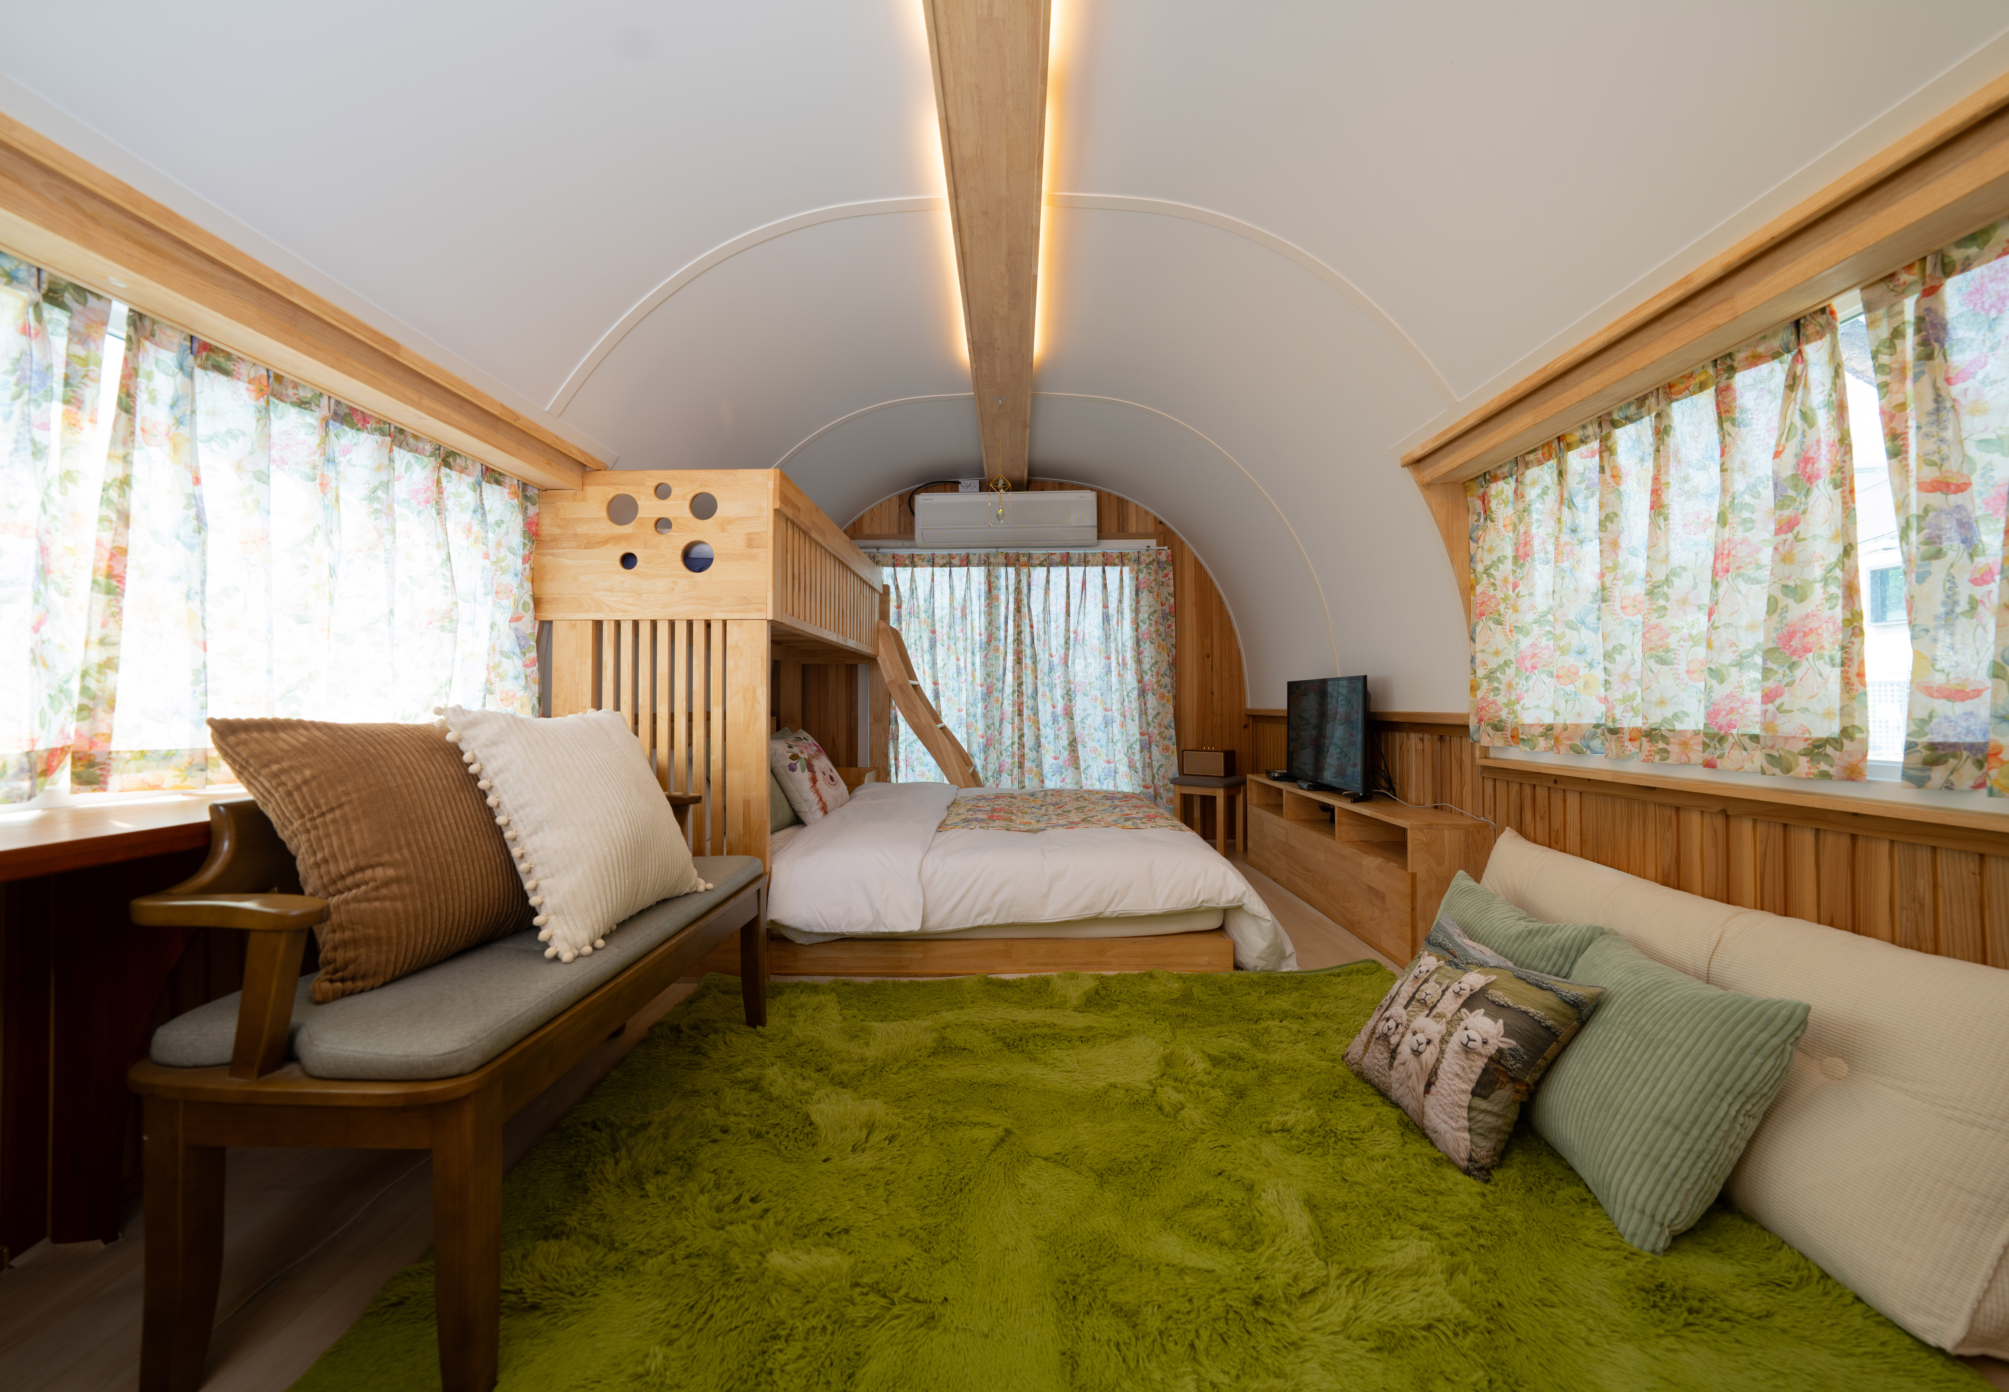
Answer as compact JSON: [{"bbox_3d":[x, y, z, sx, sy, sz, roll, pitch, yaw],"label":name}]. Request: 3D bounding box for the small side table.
[{"bbox_3d":[1.238,0.705,4.188,0.330,0.452,0.320,-1,0,38],"label":"small side table"}]

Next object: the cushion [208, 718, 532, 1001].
[{"bbox_3d":[-1.087,0.244,1.303,0.170,0.480,0.500,-27,-4,7],"label":"cushion"}]

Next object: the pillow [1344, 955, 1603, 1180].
[{"bbox_3d":[0.984,0.715,1.504,0.140,0.430,0.440,35,-3,-3],"label":"pillow"}]

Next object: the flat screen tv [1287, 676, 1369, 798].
[{"bbox_3d":[1.534,0.183,3.344,0.140,0.525,0.870,0,0,1],"label":"flat screen tv"}]

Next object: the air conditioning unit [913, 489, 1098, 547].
[{"bbox_3d":[0.017,-1.070,4.317,1.090,0.310,0.230,0,0,1],"label":"air conditioning unit"}]

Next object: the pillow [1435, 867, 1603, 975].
[{"bbox_3d":[1.122,0.679,1.634,0.160,0.460,0.460,26,0,-1],"label":"pillow"}]

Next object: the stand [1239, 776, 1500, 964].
[{"bbox_3d":[1.517,0.684,3.151,0.280,0.478,1.655,0,0,1],"label":"stand"}]

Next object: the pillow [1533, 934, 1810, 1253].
[{"bbox_3d":[1.182,0.701,1.324,0.160,0.460,0.460,31,0,8],"label":"pillow"}]

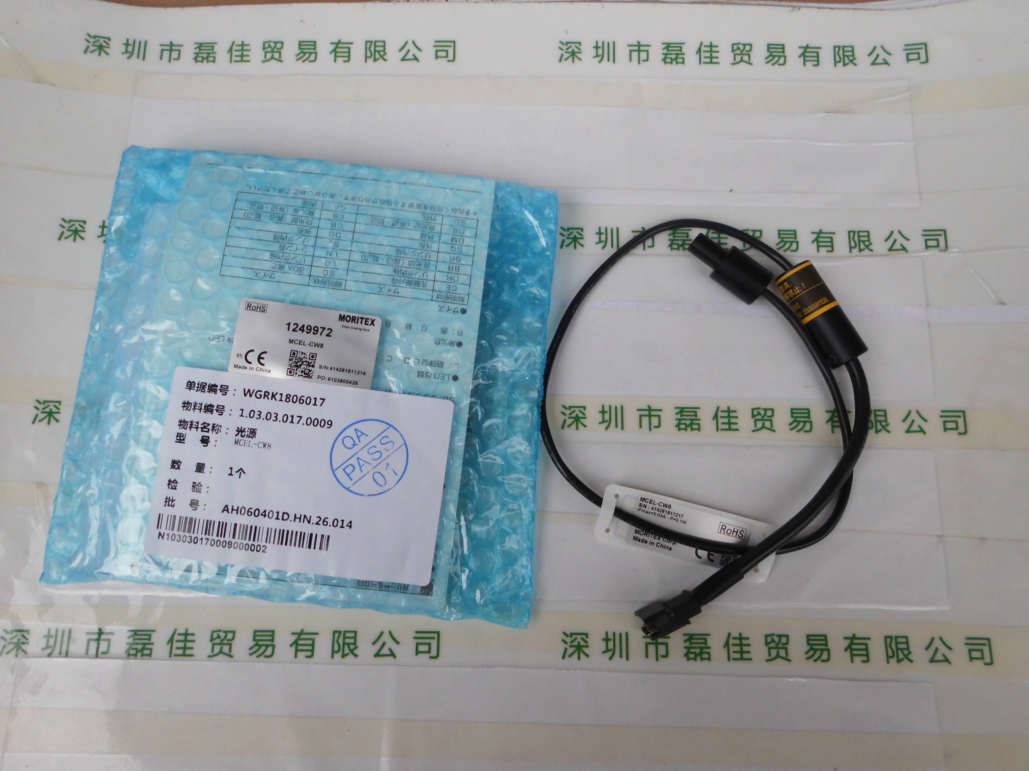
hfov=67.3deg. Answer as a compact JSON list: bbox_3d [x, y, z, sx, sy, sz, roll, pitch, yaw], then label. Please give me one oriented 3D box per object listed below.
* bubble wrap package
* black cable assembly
[{"bbox_3d":[-0.069,-0.005,0.264,0.160,0.016,0.156,5,78,0],"label":"bubble wrap package"},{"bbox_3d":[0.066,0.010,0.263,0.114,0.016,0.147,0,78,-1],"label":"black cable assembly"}]

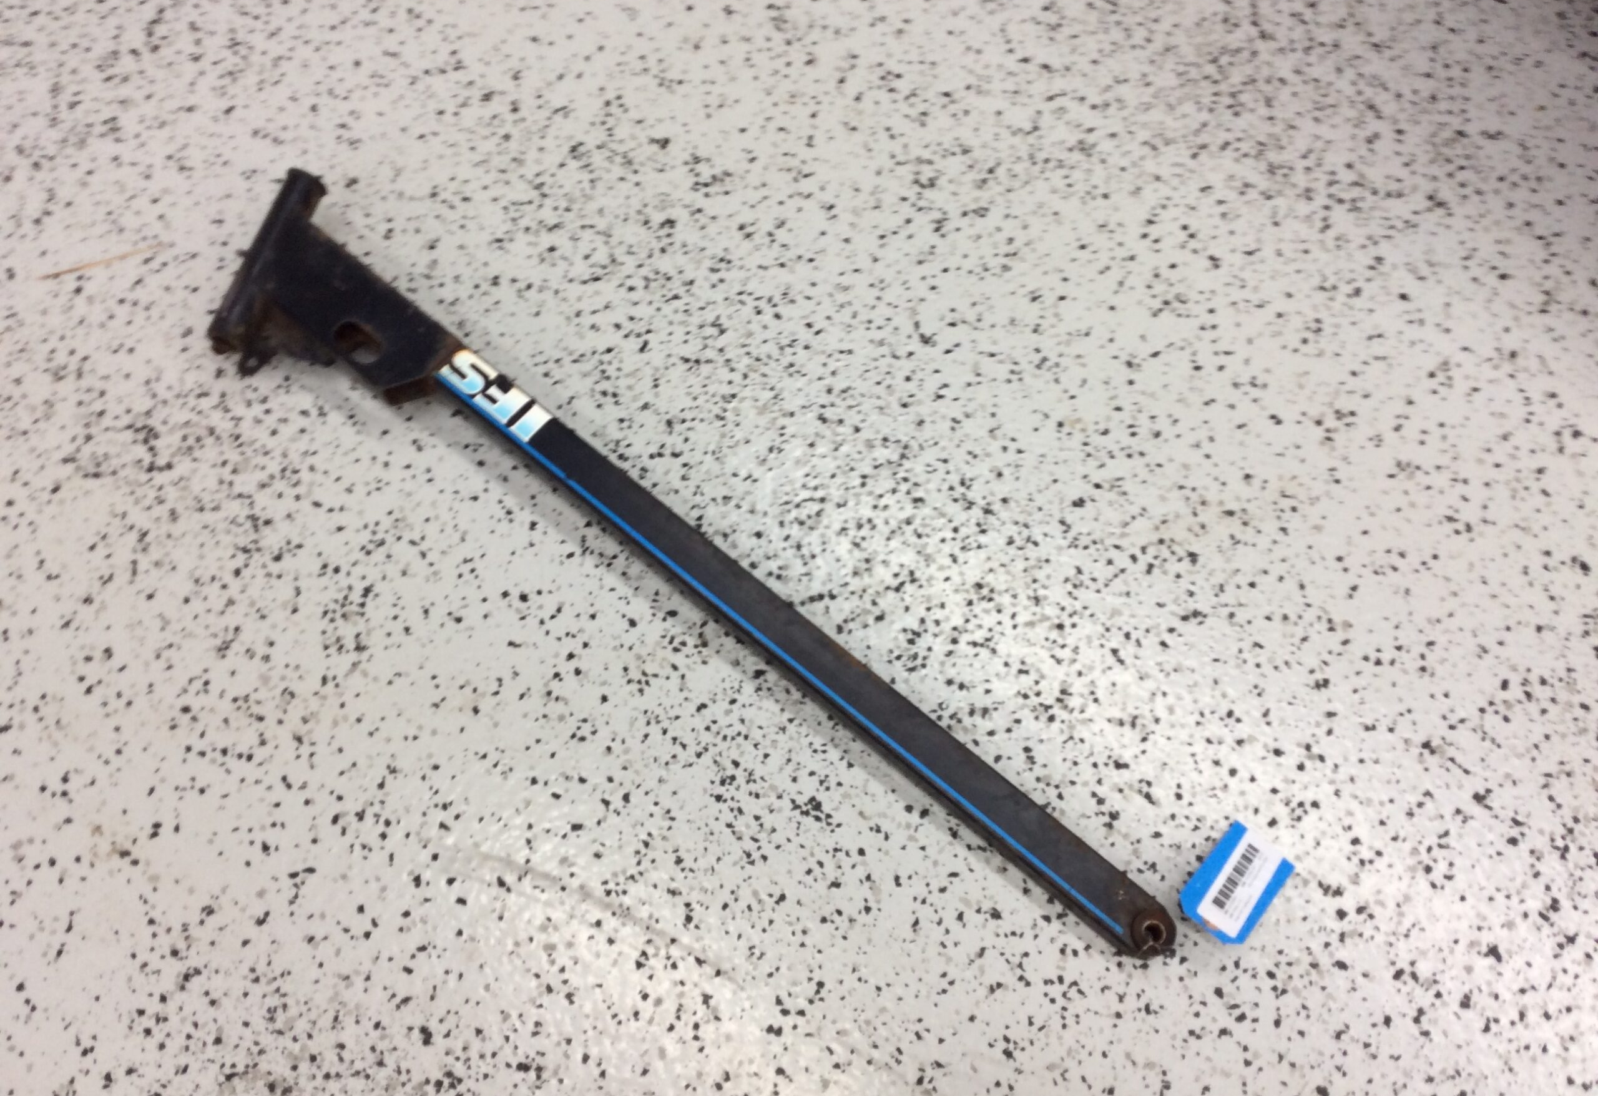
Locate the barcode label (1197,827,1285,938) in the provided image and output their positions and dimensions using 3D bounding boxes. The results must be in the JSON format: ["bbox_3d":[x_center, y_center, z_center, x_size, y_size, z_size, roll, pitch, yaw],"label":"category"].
[{"bbox_3d":[0.252,0.191,0.841,0.025,0.001,0.056,35,73,10],"label":"barcode label"}]

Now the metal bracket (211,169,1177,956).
[{"bbox_3d":[-0.086,0.011,0.867,0.715,0.055,0.127,37,73,11],"label":"metal bracket"}]

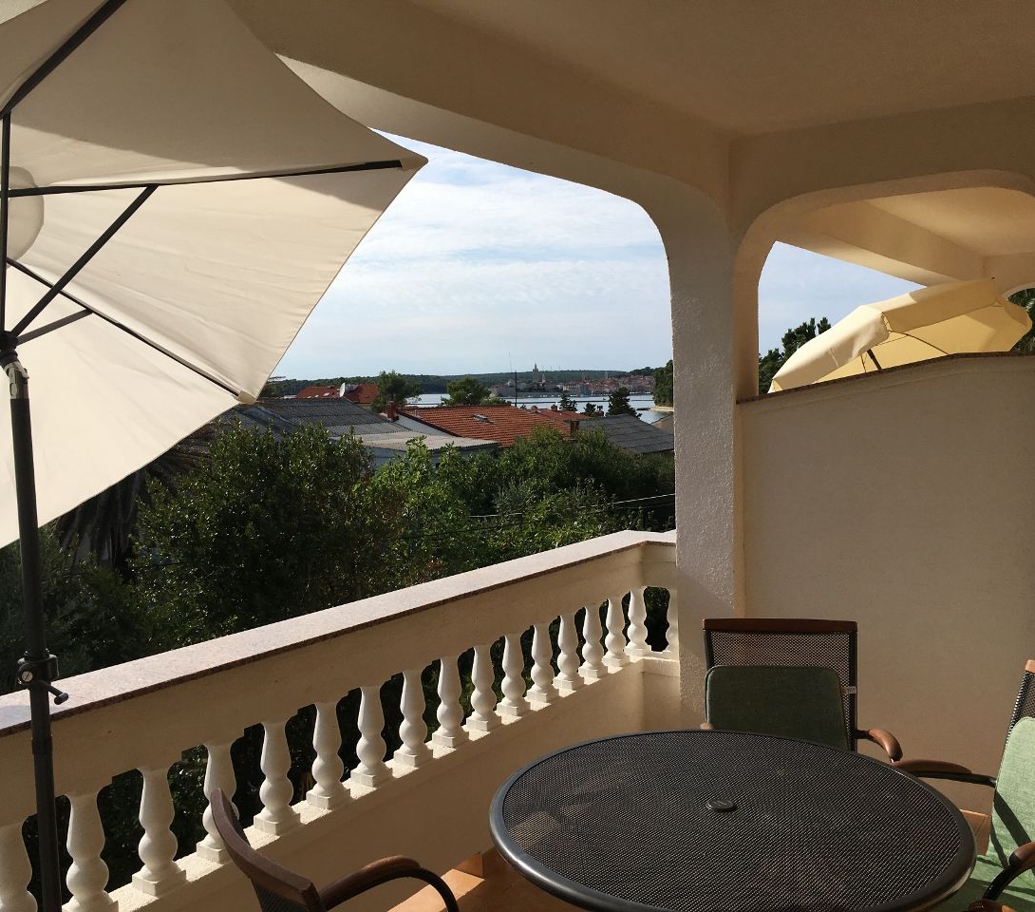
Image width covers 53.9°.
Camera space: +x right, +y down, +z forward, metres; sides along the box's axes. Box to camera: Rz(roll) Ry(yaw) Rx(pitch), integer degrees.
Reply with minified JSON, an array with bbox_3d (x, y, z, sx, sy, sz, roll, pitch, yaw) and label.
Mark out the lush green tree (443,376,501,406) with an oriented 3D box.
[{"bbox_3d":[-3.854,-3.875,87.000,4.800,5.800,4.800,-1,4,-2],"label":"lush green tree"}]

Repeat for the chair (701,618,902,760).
[{"bbox_3d":[0.701,0.966,2.662,0.600,0.940,0.640,0,4,13],"label":"chair"}]

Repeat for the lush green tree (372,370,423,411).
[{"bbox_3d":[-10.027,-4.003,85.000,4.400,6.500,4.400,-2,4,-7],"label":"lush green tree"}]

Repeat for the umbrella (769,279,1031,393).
[{"bbox_3d":[2.399,0.023,6.696,1.750,2.200,1.880,2,5,35],"label":"umbrella"}]

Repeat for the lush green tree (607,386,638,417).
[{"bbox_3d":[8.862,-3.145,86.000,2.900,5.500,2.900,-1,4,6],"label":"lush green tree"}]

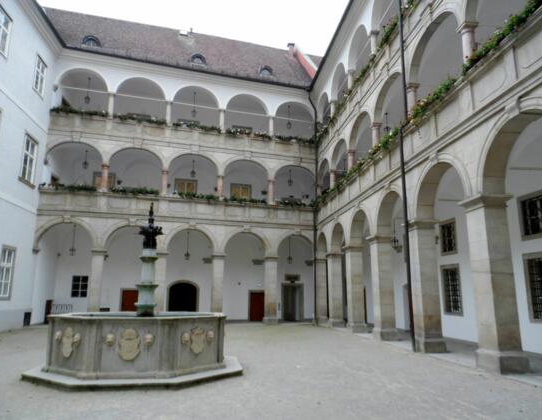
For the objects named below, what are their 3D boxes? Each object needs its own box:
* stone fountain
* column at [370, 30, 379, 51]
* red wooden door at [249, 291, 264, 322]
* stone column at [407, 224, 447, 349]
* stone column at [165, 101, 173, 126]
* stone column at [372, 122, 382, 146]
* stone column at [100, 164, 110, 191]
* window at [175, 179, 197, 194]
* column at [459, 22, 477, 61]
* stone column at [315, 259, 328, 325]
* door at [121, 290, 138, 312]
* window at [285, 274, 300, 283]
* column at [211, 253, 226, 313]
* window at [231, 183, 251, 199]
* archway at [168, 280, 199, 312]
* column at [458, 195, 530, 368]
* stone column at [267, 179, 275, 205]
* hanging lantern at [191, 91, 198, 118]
[{"bbox_3d":[-2.988,1.768,9.452,4.480,3.935,4.480,3,-13,-8],"label":"stone fountain"},{"bbox_3d":[4.709,-7.655,17.964,0.430,1.620,0.430,2,-13,-7],"label":"column"},{"bbox_3d":[-0.981,6.889,27.860,1.203,2.163,0.208,4,-13,-14],"label":"red wooden door"},{"bbox_3d":[5.215,2.528,13.117,0.774,4.276,0.876,2,-13,-7],"label":"stone column"},{"bbox_3d":[-6.506,-6.158,24.830,0.420,1.780,0.420,4,-13,-15],"label":"stone column"},{"bbox_3d":[4.778,-3.211,17.585,0.468,1.629,0.468,2,-13,-7],"label":"stone column"},{"bbox_3d":[-9.804,-1.894,22.945,0.460,1.700,0.460,4,-13,-15],"label":"stone column"},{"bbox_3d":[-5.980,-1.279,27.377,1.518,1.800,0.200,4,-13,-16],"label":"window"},{"bbox_3d":[5.905,-4.592,11.527,0.468,1.726,0.468,3,-13,-8],"label":"column"},{"bbox_3d":[3.418,5.457,26.254,0.858,4.368,0.811,4,-13,-14],"label":"stone column"},{"bbox_3d":[-8.844,6.049,24.573,1.170,1.860,0.120,4,-13,-15],"label":"door"},{"bbox_3d":[1.597,5.072,28.982,1.120,0.529,0.143,4,-13,-16],"label":"window"},{"bbox_3d":[-3.191,4.781,23.497,0.860,4.139,0.759,4,-13,-16],"label":"column"},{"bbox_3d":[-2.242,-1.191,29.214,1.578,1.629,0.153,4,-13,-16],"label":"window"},{"bbox_3d":[-5.985,6.304,26.714,2.145,2.662,0.312,4,-13,-14],"label":"archway"},{"bbox_3d":[5.424,1.737,9.424,0.820,4.060,0.920,2,-13,-7],"label":"column"},{"bbox_3d":[0.019,-1.169,25.662,0.445,1.791,0.445,4,-13,-16],"label":"stone column"},{"bbox_3d":[-5.312,-7.367,27.088,0.360,2.050,0.360,4,-13,-15],"label":"hanging lantern"}]

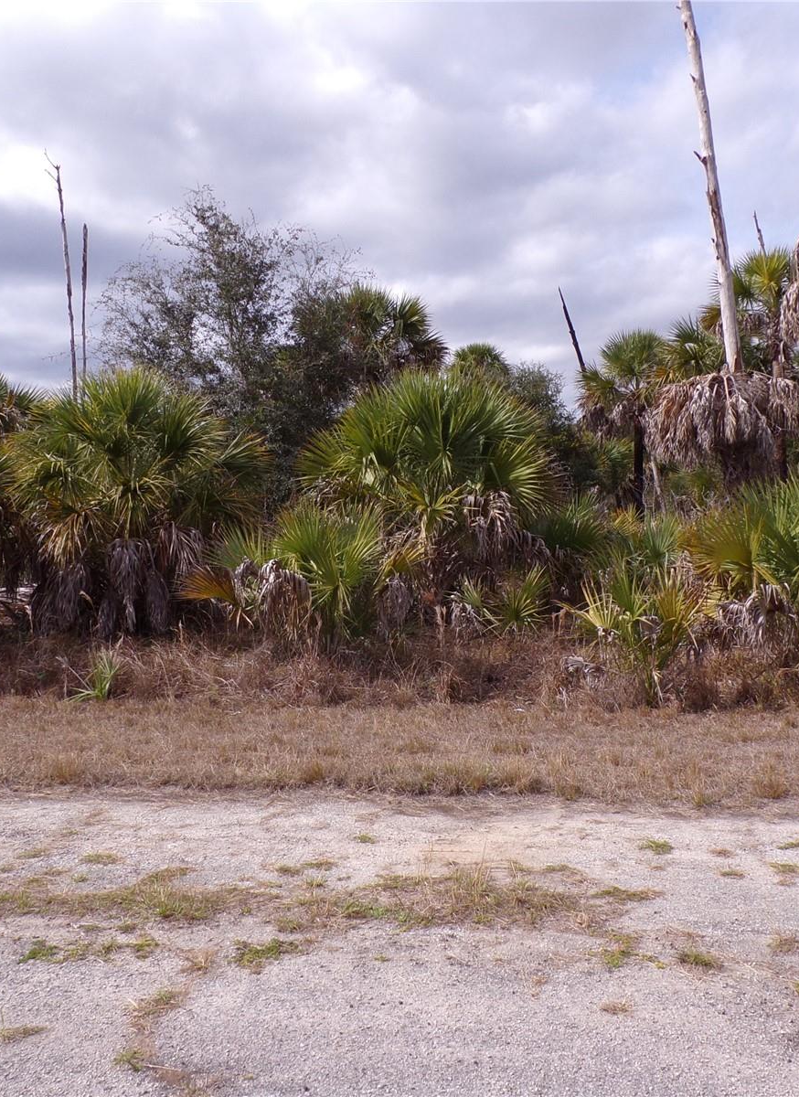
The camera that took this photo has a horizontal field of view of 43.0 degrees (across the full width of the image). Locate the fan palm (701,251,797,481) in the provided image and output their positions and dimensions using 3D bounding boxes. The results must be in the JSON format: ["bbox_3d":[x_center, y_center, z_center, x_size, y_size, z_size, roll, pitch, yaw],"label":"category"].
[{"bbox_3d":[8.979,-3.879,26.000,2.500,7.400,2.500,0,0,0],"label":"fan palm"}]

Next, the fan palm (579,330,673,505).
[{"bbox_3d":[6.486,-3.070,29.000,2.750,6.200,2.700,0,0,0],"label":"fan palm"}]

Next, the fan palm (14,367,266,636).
[{"bbox_3d":[-4.435,-0.660,17.300,4.300,4.650,3.900,0,0,0],"label":"fan palm"}]

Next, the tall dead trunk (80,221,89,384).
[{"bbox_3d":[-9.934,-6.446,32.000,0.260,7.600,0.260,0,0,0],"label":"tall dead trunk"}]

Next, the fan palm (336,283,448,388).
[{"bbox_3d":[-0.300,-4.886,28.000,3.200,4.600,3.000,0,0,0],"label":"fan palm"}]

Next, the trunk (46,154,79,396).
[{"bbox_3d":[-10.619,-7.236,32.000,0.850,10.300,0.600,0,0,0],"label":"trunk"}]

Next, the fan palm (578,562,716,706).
[{"bbox_3d":[2.538,0.878,10.500,1.450,1.420,1.300,0,0,0],"label":"fan palm"}]

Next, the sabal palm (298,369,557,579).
[{"bbox_3d":[0.469,-0.813,17.000,4.350,4.200,3.900,0,0,0],"label":"sabal palm"}]

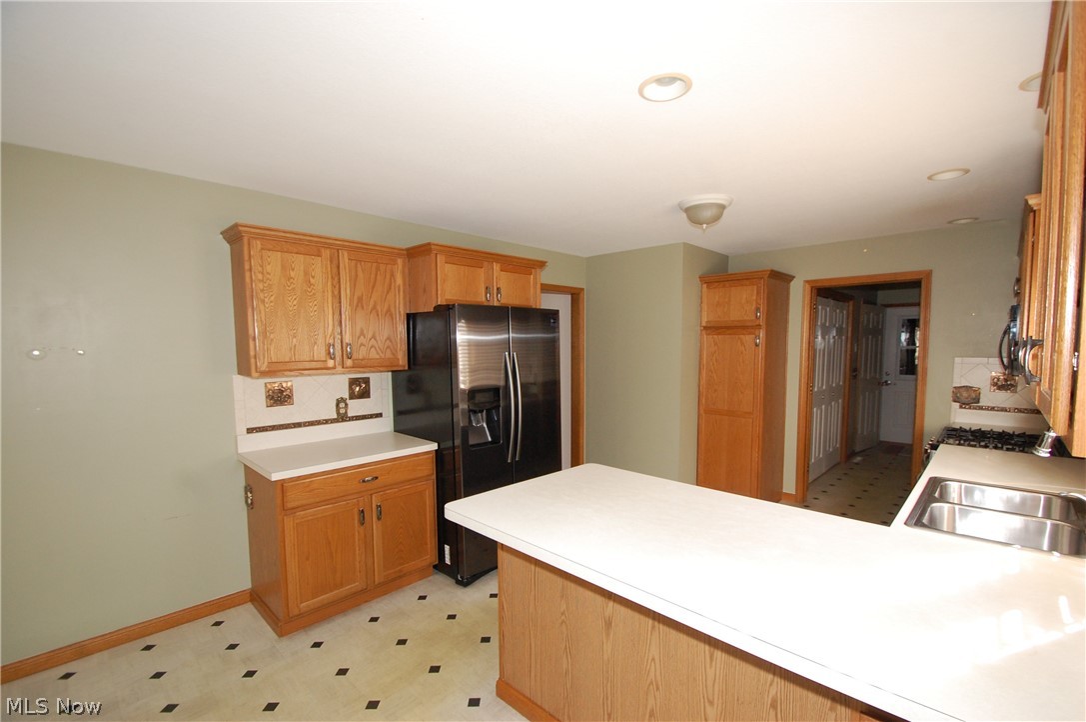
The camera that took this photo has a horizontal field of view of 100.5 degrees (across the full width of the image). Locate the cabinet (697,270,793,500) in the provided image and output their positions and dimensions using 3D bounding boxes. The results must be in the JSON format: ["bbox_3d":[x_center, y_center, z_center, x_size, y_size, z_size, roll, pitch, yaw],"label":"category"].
[{"bbox_3d":[1.933,0.284,4.343,0.661,2.163,0.635,-3,4,-45],"label":"cabinet"}]

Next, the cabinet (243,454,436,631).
[{"bbox_3d":[-1.247,1.011,2.873,0.937,0.855,0.610,-3,4,-45],"label":"cabinet"}]

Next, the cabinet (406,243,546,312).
[{"bbox_3d":[-0.572,-0.546,3.391,0.990,0.414,0.715,-3,4,-45],"label":"cabinet"}]

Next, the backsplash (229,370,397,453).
[{"bbox_3d":[-1.470,0.299,3.030,0.996,0.470,0.020,-3,4,-45],"label":"backsplash"}]

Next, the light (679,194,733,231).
[{"bbox_3d":[1.038,-0.928,2.896,0.350,0.180,0.350,-3,4,-45],"label":"light"}]

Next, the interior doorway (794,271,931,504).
[{"bbox_3d":[2.796,0.320,4.008,0.130,2.127,0.904,-3,4,-45],"label":"interior doorway"}]

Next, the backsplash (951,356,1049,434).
[{"bbox_3d":[3.400,0.249,3.321,0.020,0.530,0.580,-3,4,-45],"label":"backsplash"}]

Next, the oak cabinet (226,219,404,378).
[{"bbox_3d":[-1.383,-0.337,2.862,0.980,0.825,0.335,-3,4,-45],"label":"oak cabinet"}]

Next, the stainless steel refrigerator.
[{"bbox_3d":[-0.466,0.515,3.439,0.937,1.790,0.835,-3,4,-45],"label":"stainless steel refrigerator"}]

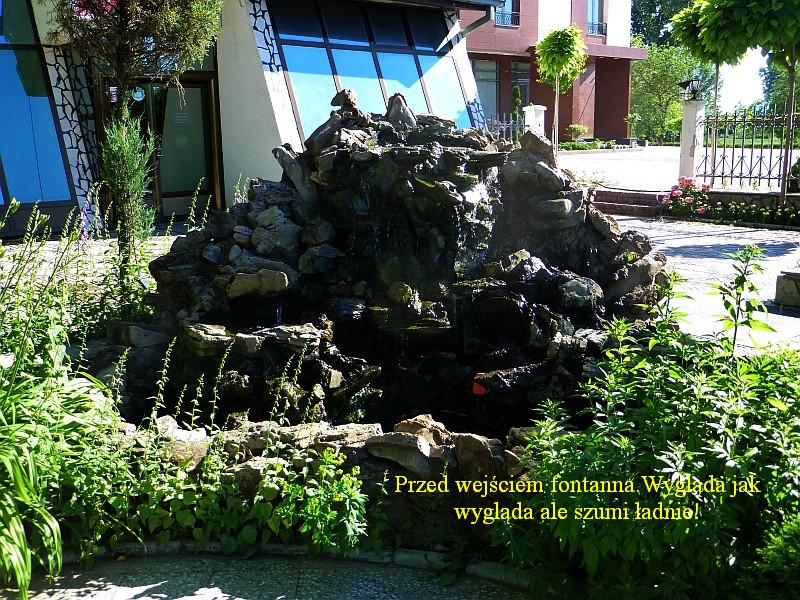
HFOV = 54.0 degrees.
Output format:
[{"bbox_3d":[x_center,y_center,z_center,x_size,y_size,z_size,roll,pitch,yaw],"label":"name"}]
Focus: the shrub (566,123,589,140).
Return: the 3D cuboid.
[{"bbox_3d":[6.438,-6.111,28.500,0.800,0.660,0.780,-1,12,0],"label":"shrub"}]

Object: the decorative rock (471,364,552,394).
[{"bbox_3d":[0.587,0.404,4.100,0.413,0.115,0.220,1,13,8],"label":"decorative rock"}]

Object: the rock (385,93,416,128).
[{"bbox_3d":[0.003,-1.326,5.500,0.219,0.230,0.190,-1,12,0],"label":"rock"}]

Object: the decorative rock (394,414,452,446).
[{"bbox_3d":[0.103,0.573,3.450,0.250,0.128,0.220,-1,12,2],"label":"decorative rock"}]

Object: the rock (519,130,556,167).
[{"bbox_3d":[0.962,-1.060,5.500,0.261,0.230,0.200,1,12,10],"label":"rock"}]

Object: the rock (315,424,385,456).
[{"bbox_3d":[-0.222,0.612,3.450,0.304,0.104,0.200,-1,13,-4],"label":"rock"}]

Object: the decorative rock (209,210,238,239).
[{"bbox_3d":[-1.146,-0.490,5.100,0.193,0.169,0.170,-3,13,-12],"label":"decorative rock"}]

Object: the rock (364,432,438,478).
[{"bbox_3d":[0.010,0.604,3.050,0.285,0.155,0.210,-1,12,0],"label":"rock"}]

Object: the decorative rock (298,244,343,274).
[{"bbox_3d":[-0.470,-0.240,4.650,0.258,0.157,0.200,-2,13,-6],"label":"decorative rock"}]

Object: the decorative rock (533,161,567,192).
[{"bbox_3d":[0.923,-0.762,4.850,0.200,0.180,0.180,-1,12,0],"label":"decorative rock"}]

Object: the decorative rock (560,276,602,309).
[{"bbox_3d":[1.045,-0.038,4.550,0.250,0.170,0.210,-1,12,0],"label":"decorative rock"}]

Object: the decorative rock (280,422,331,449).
[{"bbox_3d":[-0.397,0.569,3.300,0.205,0.085,0.140,-1,12,0],"label":"decorative rock"}]

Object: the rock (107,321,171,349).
[{"bbox_3d":[-1.542,0.204,4.650,0.363,0.129,0.240,-5,13,-18],"label":"rock"}]

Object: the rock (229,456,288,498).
[{"bbox_3d":[-0.567,0.712,3.150,0.230,0.140,0.170,-1,12,0],"label":"rock"}]

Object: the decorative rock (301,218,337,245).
[{"bbox_3d":[-0.498,-0.418,4.800,0.215,0.145,0.180,-1,12,0],"label":"decorative rock"}]

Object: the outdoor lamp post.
[{"bbox_3d":[4.547,-3.295,12.300,0.370,0.340,0.360,-1,12,0],"label":"outdoor lamp post"}]

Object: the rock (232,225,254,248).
[{"bbox_3d":[-1.036,-0.420,5.200,0.143,0.145,0.140,-4,12,-11],"label":"rock"}]

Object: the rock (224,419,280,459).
[{"bbox_3d":[-0.642,0.607,3.420,0.241,0.125,0.190,-3,13,-11],"label":"rock"}]

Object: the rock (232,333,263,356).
[{"bbox_3d":[-0.796,0.232,4.100,0.150,0.115,0.130,-1,12,0],"label":"rock"}]

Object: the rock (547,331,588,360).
[{"bbox_3d":[0.991,0.269,4.650,0.244,0.162,0.220,1,12,12],"label":"rock"}]

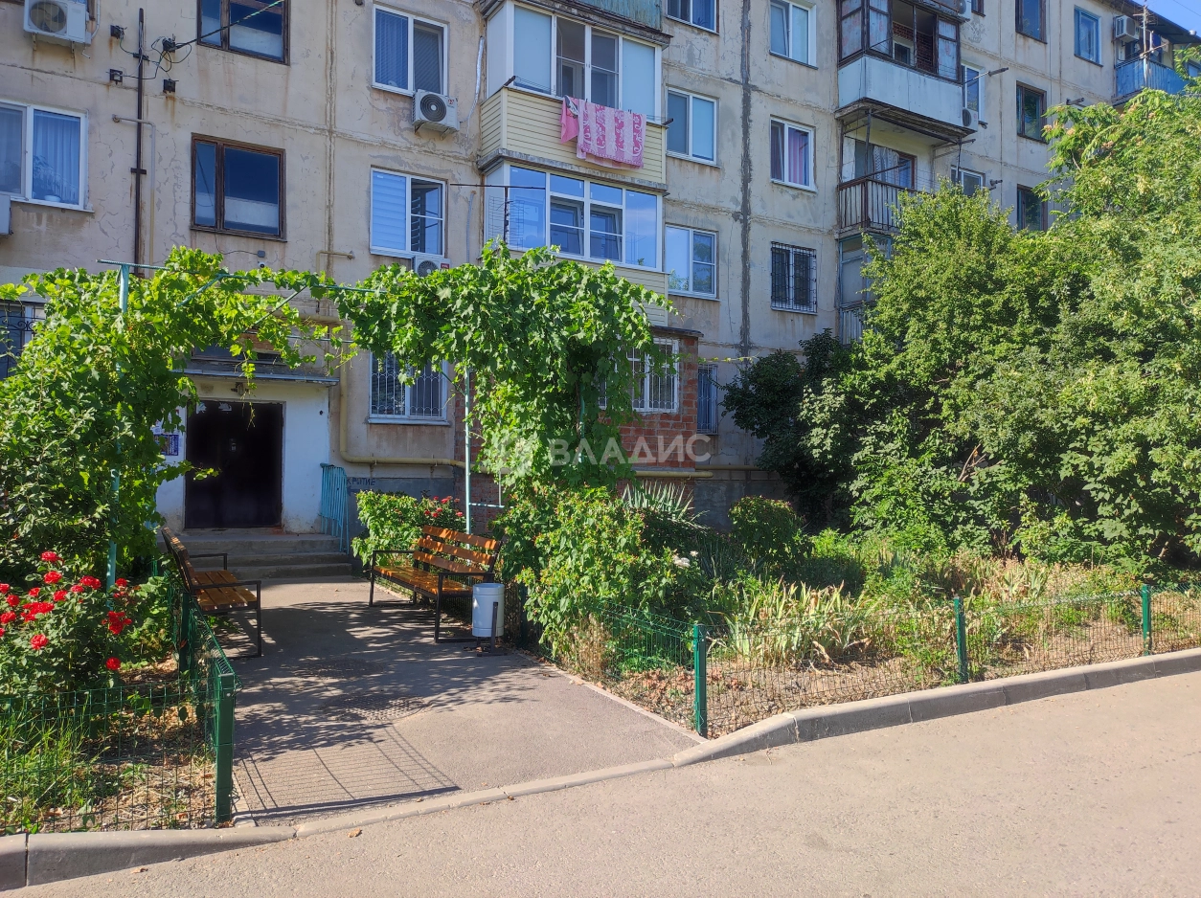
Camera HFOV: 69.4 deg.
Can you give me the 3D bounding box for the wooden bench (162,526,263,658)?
[{"bbox_3d":[-3.497,1.224,7.716,0.615,0.900,2.200,1,-2,-31],"label":"wooden bench"}]

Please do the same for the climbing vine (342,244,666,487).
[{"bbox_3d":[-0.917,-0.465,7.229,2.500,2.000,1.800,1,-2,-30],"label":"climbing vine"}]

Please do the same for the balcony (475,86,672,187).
[{"bbox_3d":[-0.477,-5.280,15.328,3.200,1.200,1.000,1,-2,-31],"label":"balcony"}]

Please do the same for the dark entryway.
[{"bbox_3d":[-5.410,0.239,12.842,1.330,1.850,0.170,1,-2,-31],"label":"dark entryway"}]

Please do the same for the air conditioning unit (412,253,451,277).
[{"bbox_3d":[-2.816,-2.897,14.440,0.640,0.490,0.280,1,-1,-29],"label":"air conditioning unit"}]

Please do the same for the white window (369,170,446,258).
[{"bbox_3d":[-3.217,-3.884,14.514,1.260,1.400,0.150,1,-1,-29],"label":"white window"}]

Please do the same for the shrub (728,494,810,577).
[{"bbox_3d":[2.240,1.231,11.549,1.020,1.050,1.000,0,-1,11],"label":"shrub"}]

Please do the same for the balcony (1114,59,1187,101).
[{"bbox_3d":[16.164,-10.283,25.003,3.100,1.030,0.870,1,-1,-29],"label":"balcony"}]

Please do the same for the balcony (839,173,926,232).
[{"bbox_3d":[6.800,-5.251,19.847,3.030,1.170,0.840,1,-2,-31],"label":"balcony"}]

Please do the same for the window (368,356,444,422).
[{"bbox_3d":[-3.183,-1.159,14.459,1.280,1.410,0.150,1,-1,-29],"label":"window"}]

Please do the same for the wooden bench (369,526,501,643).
[{"bbox_3d":[-1.698,1.253,8.640,0.630,0.900,2.230,1,-2,-31],"label":"wooden bench"}]

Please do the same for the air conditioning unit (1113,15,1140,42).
[{"bbox_3d":[14.980,-11.881,24.614,0.600,0.550,0.360,1,-1,-29],"label":"air conditioning unit"}]

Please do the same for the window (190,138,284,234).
[{"bbox_3d":[-5.510,-3.959,13.228,1.320,1.440,0.150,1,-1,-29],"label":"window"}]

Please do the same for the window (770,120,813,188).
[{"bbox_3d":[4.158,-6.352,18.778,1.250,1.400,0.140,1,-2,-31],"label":"window"}]

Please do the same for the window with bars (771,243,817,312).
[{"bbox_3d":[4.192,-3.682,18.709,1.320,1.440,0.160,1,-2,-31],"label":"window with bars"}]

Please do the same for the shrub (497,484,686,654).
[{"bbox_3d":[-0.081,0.991,7.645,1.580,1.370,1.300,0,-1,-1],"label":"shrub"}]

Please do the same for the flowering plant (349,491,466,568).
[{"bbox_3d":[-2.413,1.137,11.000,1.350,1.150,1.050,1,-1,-29],"label":"flowering plant"}]

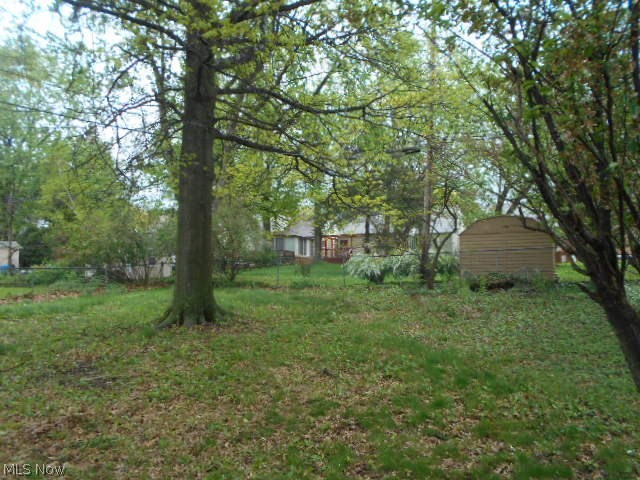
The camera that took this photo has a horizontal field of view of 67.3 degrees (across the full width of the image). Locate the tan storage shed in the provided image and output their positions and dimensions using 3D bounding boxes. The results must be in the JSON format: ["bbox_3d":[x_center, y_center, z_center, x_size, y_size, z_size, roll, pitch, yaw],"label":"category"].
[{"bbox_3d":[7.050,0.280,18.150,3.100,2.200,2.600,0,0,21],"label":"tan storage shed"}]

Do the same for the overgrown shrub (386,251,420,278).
[{"bbox_3d":[3.690,1.141,21.500,1.500,1.200,1.400,0,0,0],"label":"overgrown shrub"}]

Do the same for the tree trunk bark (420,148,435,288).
[{"bbox_3d":[3.802,-0.760,17.000,0.440,4.950,0.420,0,0,0],"label":"tree trunk bark"}]

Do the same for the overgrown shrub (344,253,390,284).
[{"bbox_3d":[2.016,1.209,20.400,1.950,1.350,1.700,0,0,0],"label":"overgrown shrub"}]

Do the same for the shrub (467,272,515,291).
[{"bbox_3d":[5.640,1.373,15.900,1.600,0.600,0.950,0,0,0],"label":"shrub"}]

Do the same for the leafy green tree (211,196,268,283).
[{"bbox_3d":[-4.213,-0.078,25.000,3.000,4.400,2.800,0,0,0],"label":"leafy green tree"}]

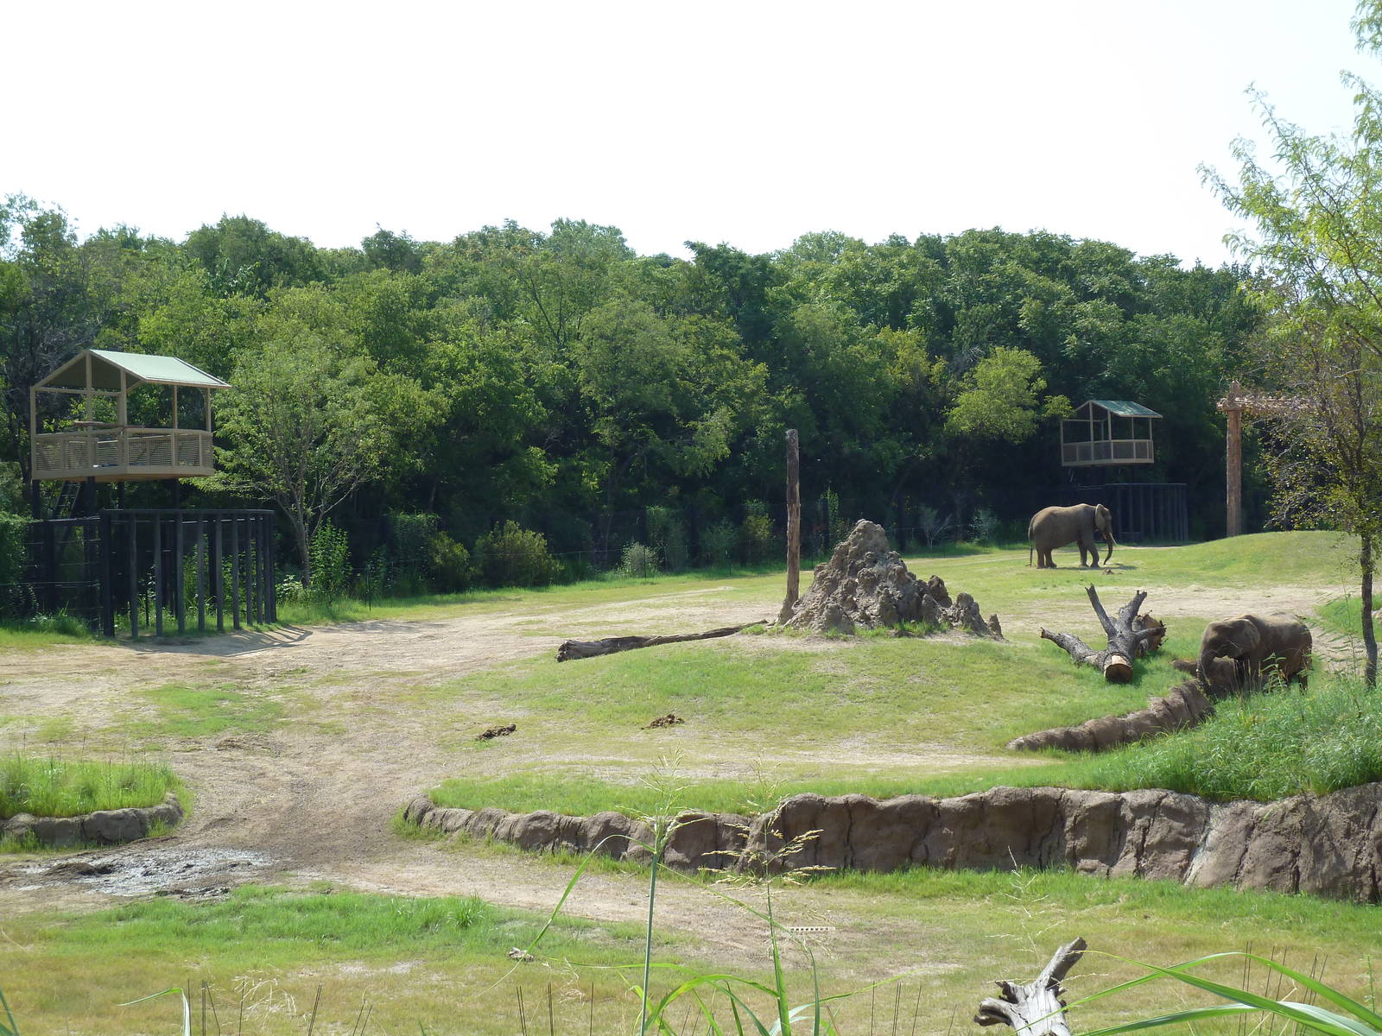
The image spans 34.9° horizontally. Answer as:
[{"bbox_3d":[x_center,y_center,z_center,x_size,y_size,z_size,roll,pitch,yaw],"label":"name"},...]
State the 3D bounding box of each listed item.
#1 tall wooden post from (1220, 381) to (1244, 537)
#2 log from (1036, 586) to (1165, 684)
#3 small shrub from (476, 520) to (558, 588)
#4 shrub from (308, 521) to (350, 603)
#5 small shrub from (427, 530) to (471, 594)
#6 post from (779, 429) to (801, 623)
[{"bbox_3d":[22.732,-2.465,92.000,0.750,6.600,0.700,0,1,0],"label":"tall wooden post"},{"bbox_3d":[9.074,2.564,48.500,2.700,1.800,2.900,-1,1,12],"label":"log"},{"bbox_3d":[-6.215,1.301,79.000,3.000,2.400,2.600,-1,1,0],"label":"small shrub"},{"bbox_3d":[-11.383,1.391,69.000,1.400,2.500,1.350,-1,1,0],"label":"shrub"},{"bbox_3d":[-8.352,1.513,76.000,1.500,2.100,1.500,-1,1,0],"label":"small shrub"},{"bbox_3d":[2.579,0.210,57.000,0.450,5.050,0.420,0,1,0],"label":"post"}]

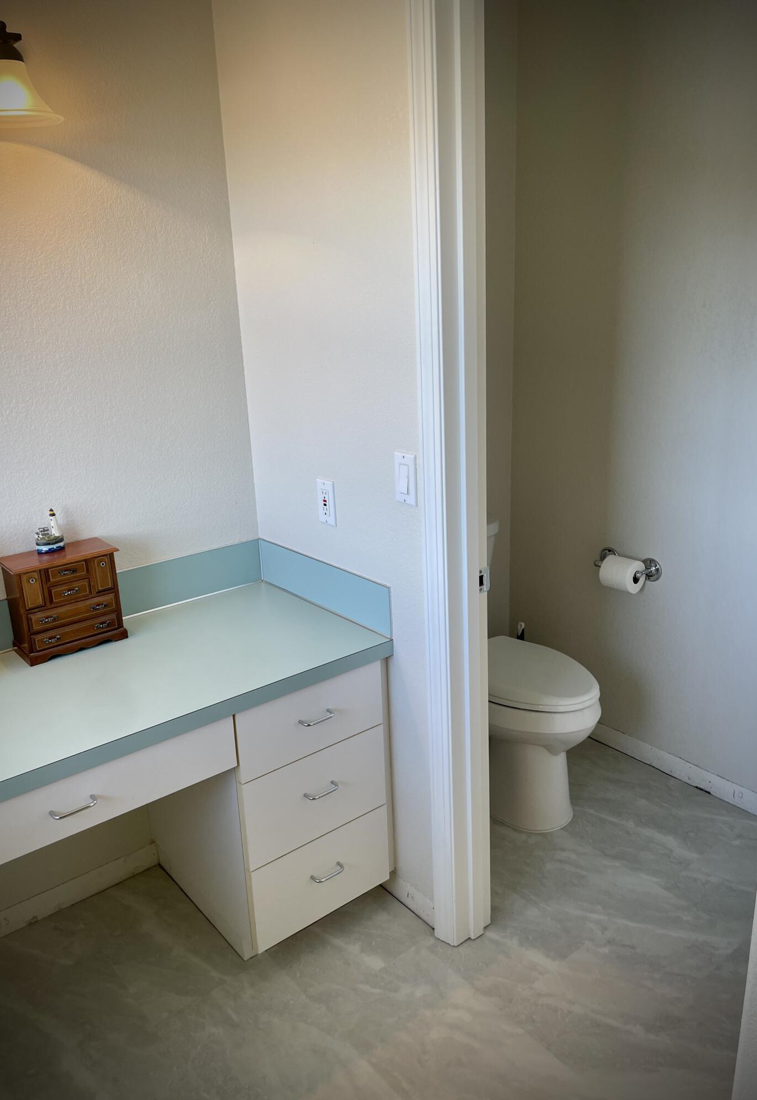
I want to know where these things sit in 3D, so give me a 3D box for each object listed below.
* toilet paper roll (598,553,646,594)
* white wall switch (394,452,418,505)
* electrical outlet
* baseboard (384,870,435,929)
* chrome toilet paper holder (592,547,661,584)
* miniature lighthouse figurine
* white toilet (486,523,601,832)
[{"bbox_3d":[0.772,0.076,2.615,0.103,0.103,0.100,-15,21,-36],"label":"toilet paper roll"},{"bbox_3d":[0.059,-0.154,1.798,0.010,0.114,0.071,-15,21,-36],"label":"white wall switch"},{"bbox_3d":[-0.129,-0.119,2.064,0.008,0.113,0.071,-15,21,-36],"label":"electrical outlet"},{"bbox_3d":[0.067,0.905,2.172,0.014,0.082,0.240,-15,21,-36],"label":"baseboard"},{"bbox_3d":[0.779,0.055,2.638,0.084,0.077,0.235,-15,21,-36],"label":"chrome toilet paper holder"},{"bbox_3d":[-0.801,-0.049,1.998,0.068,0.102,0.050,-15,21,-36],"label":"miniature lighthouse figurine"},{"bbox_3d":[0.388,0.389,2.588,0.450,0.800,0.730,-15,21,-36],"label":"white toilet"}]

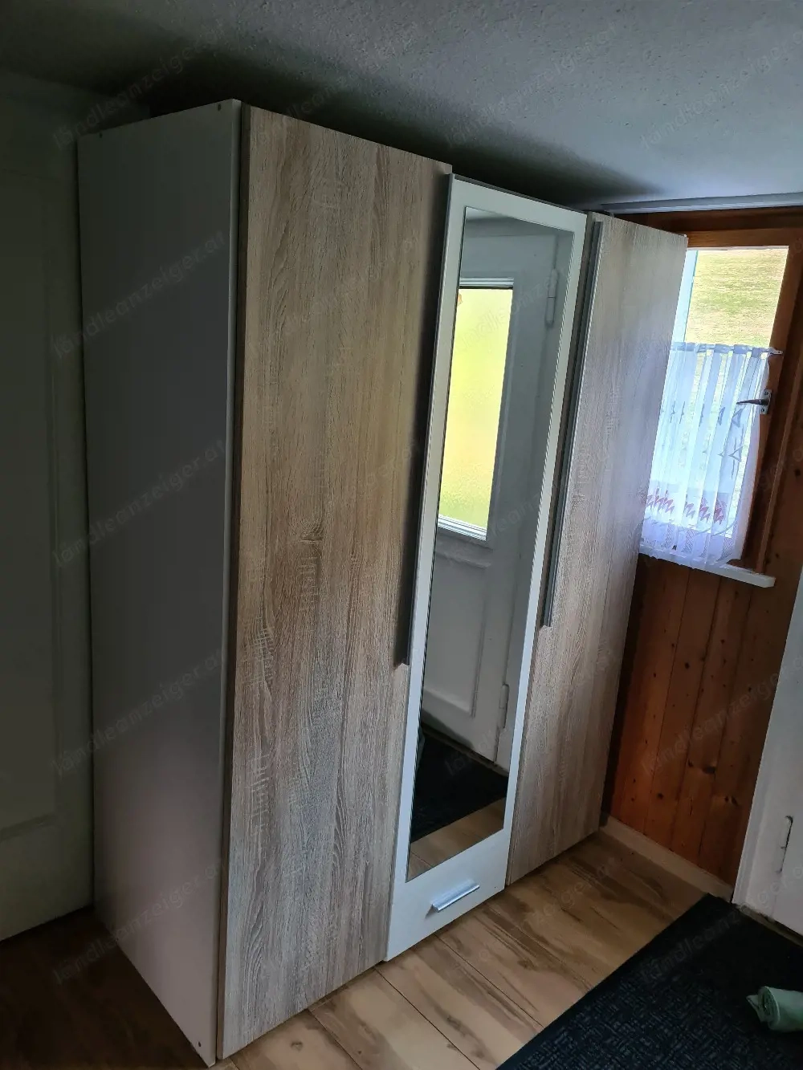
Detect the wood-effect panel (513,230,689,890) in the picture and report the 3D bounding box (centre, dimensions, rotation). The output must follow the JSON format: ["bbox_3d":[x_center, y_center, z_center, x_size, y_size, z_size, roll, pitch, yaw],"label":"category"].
[{"bbox_3d":[0.514,0.091,2.146,0.421,1.740,0.032,-8,18,-42],"label":"wood-effect panel"}]

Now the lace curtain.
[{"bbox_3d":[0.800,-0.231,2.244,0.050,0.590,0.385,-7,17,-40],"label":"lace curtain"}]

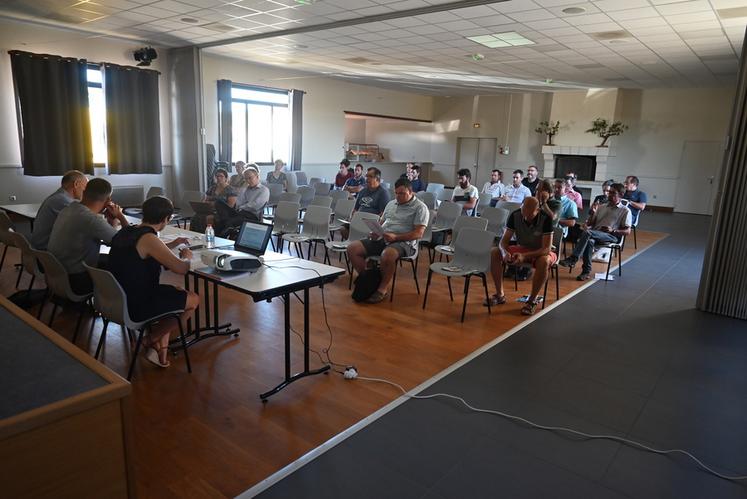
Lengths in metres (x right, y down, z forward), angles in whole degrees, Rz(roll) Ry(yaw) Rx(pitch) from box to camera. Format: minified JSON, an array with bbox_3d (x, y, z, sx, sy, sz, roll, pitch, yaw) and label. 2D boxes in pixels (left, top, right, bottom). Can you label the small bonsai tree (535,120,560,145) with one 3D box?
[{"bbox_3d":[5.466,-3.647,15.630,0.680,0.700,0.500,12,15,38],"label":"small bonsai tree"}]

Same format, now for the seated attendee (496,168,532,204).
[{"bbox_3d":[2.407,-0.779,8.901,0.820,1.290,0.550,-9,16,-42],"label":"seated attendee"}]

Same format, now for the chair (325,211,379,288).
[{"bbox_3d":[-0.234,-0.004,5.892,0.510,0.800,0.500,-7,15,-38],"label":"chair"}]

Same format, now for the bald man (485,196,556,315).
[{"bbox_3d":[1.600,0.015,5.266,0.640,1.160,0.770,13,16,43],"label":"bald man"}]

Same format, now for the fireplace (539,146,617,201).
[{"bbox_3d":[6.331,-2.311,15.674,1.980,1.750,0.850,12,15,38],"label":"fireplace"}]

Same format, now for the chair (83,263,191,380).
[{"bbox_3d":[-1.658,0.476,3.451,0.520,0.810,0.530,12,16,40],"label":"chair"}]

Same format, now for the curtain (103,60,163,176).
[{"bbox_3d":[-4.949,-2.629,10.310,0.130,2.170,1.200,11,15,39],"label":"curtain"}]

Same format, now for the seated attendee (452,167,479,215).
[{"bbox_3d":[1.325,-0.644,8.026,0.500,1.280,0.800,13,16,41],"label":"seated attendee"}]

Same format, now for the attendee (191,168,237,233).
[{"bbox_3d":[-2.302,-0.542,7.156,0.540,1.210,0.820,9,14,28],"label":"attendee"}]

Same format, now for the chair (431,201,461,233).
[{"bbox_3d":[0.989,-0.246,7.259,0.500,0.810,0.520,12,16,41],"label":"chair"}]

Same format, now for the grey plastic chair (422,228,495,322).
[{"bbox_3d":[0.867,0.233,4.996,0.510,0.800,0.500,-9,16,-41],"label":"grey plastic chair"}]

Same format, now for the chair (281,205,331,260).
[{"bbox_3d":[-0.843,-0.113,6.267,0.500,0.810,0.530,13,16,41],"label":"chair"}]

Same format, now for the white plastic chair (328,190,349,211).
[{"bbox_3d":[-0.756,-0.557,8.460,0.530,0.810,0.520,-9,16,-43],"label":"white plastic chair"}]

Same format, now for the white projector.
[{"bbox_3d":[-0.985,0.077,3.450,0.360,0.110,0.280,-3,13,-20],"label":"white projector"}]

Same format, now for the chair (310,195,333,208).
[{"bbox_3d":[-0.948,-0.375,7.479,0.500,0.810,0.530,12,15,38],"label":"chair"}]

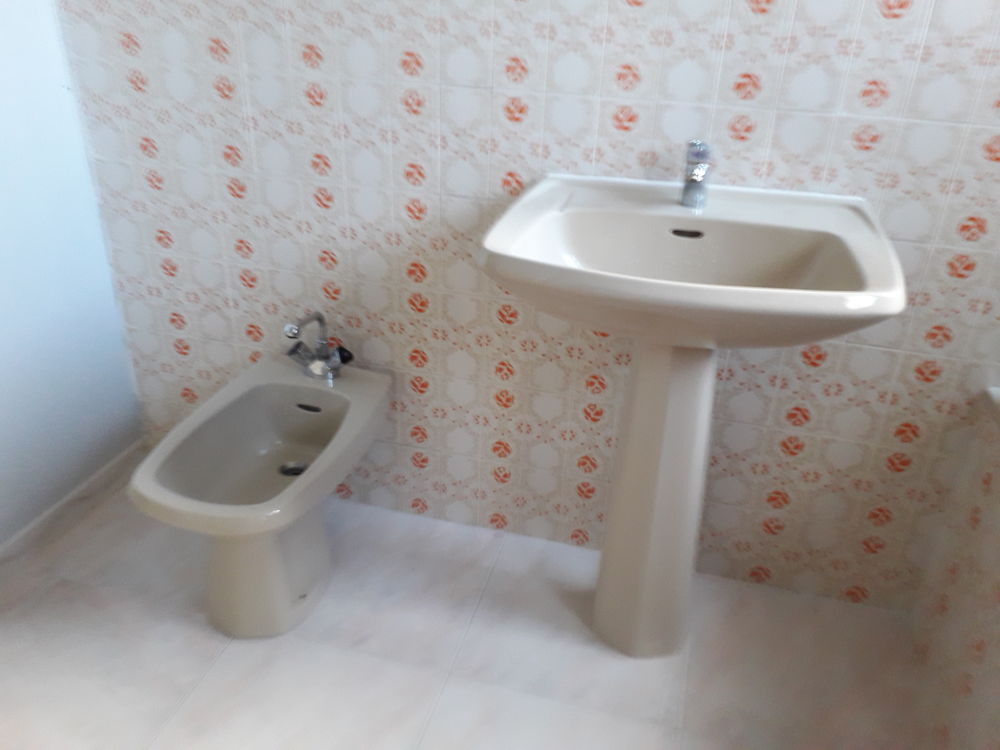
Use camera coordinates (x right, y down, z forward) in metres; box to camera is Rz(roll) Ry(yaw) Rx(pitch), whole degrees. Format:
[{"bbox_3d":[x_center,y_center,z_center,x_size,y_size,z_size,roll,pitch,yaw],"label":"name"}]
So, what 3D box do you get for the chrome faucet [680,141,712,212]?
[{"bbox_3d":[0.331,-0.332,1.297,0.046,0.120,0.117,9,28,13],"label":"chrome faucet"}]

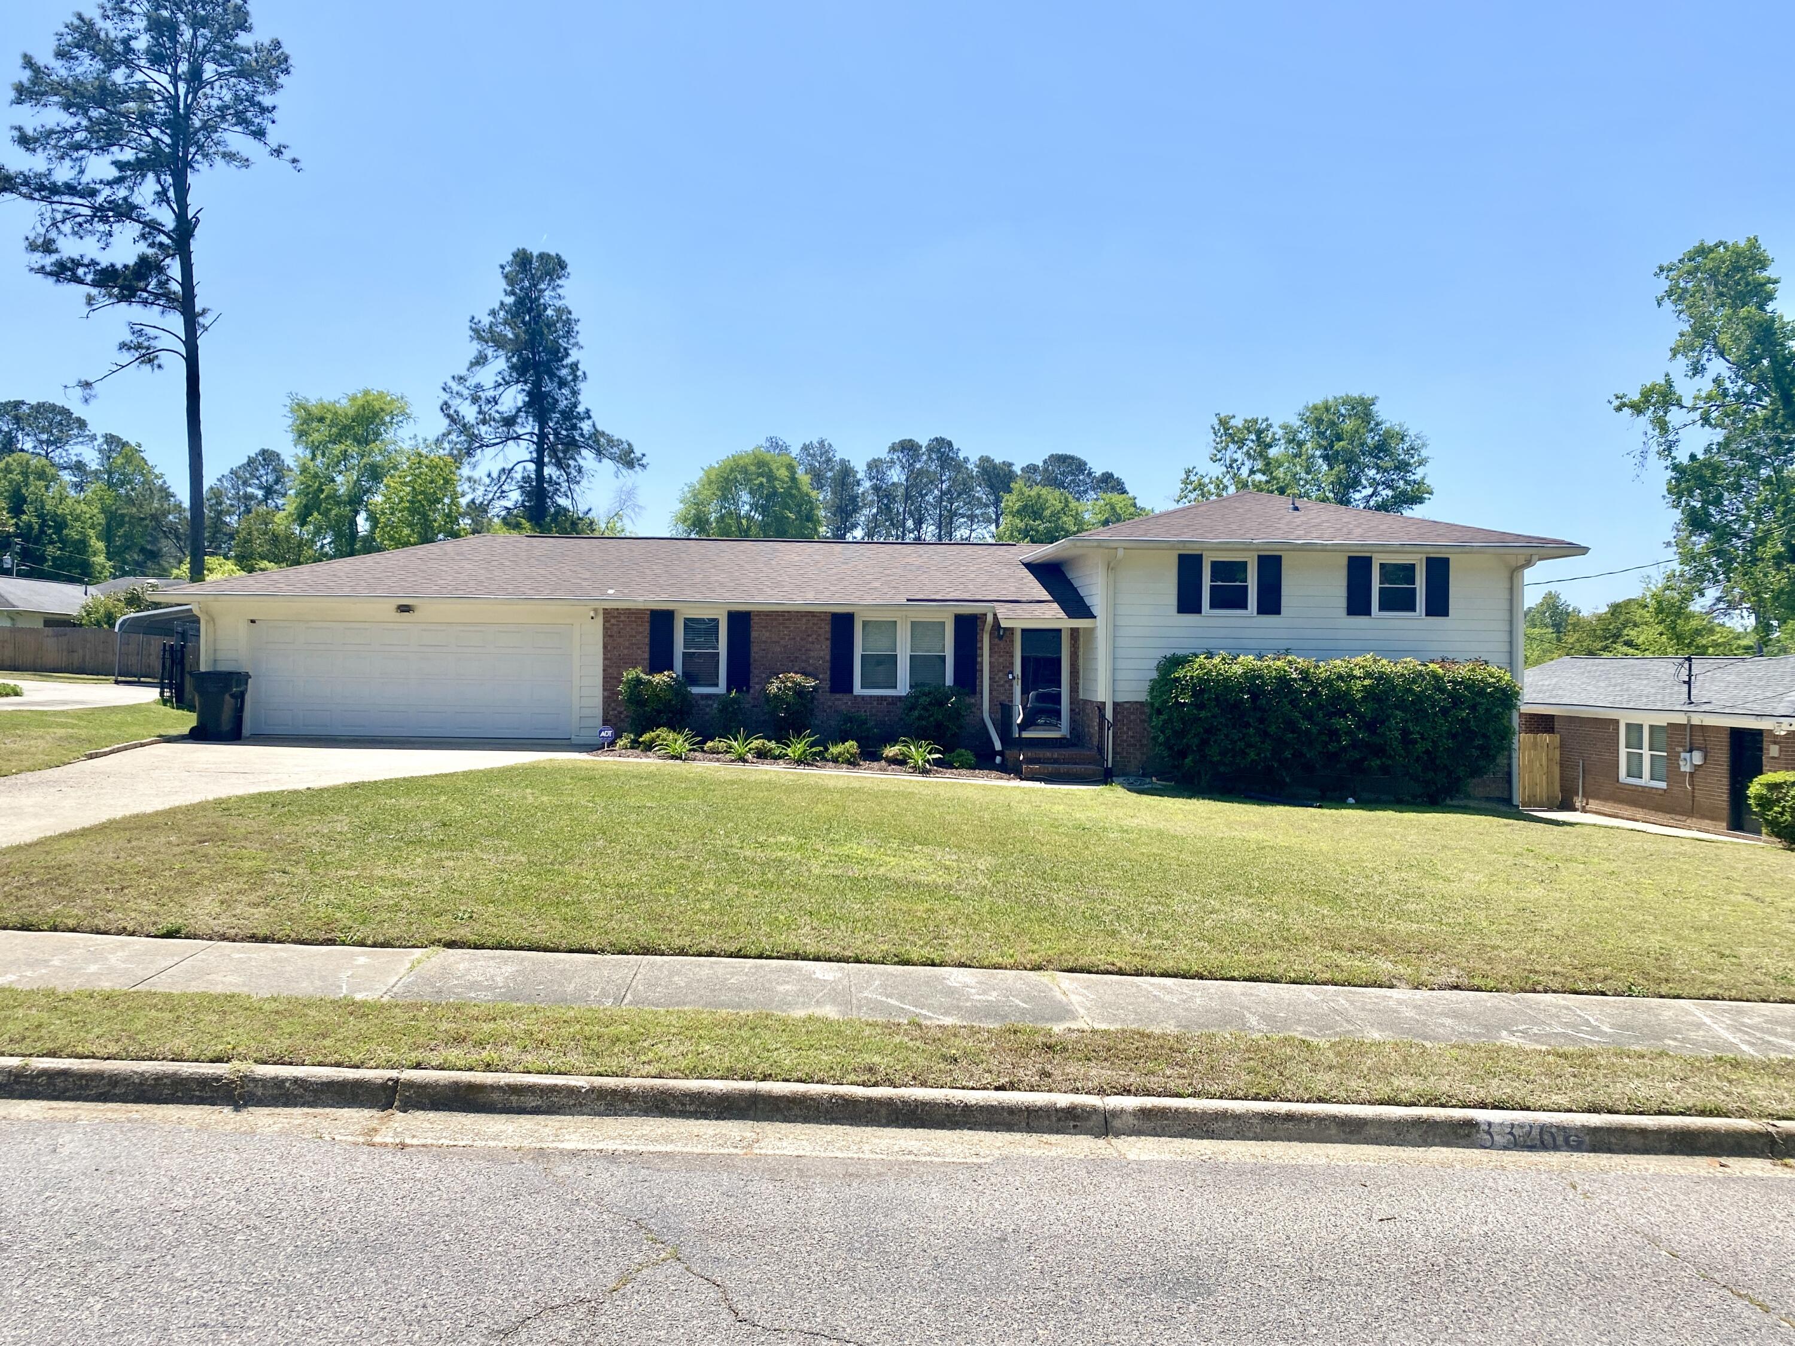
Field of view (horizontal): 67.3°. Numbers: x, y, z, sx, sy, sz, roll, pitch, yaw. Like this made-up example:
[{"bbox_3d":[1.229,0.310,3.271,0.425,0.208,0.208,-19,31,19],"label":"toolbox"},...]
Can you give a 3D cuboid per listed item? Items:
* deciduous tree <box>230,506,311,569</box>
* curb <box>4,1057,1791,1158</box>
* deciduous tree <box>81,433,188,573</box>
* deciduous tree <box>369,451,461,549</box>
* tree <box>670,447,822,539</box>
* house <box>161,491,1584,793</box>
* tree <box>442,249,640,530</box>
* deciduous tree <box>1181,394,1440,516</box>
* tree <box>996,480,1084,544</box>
[{"bbox_3d":[-25.705,-2.961,55.016,4.000,7.865,4.000,1,0,-3],"label":"deciduous tree"},{"bbox_3d":[0.122,1.878,5.832,7.800,0.150,0.180,3,0,-3],"label":"curb"},{"bbox_3d":[-37.558,-5.545,66.025,6.000,12.459,6.000,1,0,-3],"label":"deciduous tree"},{"bbox_3d":[-17.154,-3.431,48.018,3.800,9.066,3.800,1,0,-3],"label":"deciduous tree"},{"bbox_3d":[-6.613,-4.098,58.022,6.516,11.171,6.516,1,0,-3],"label":"tree"},{"bbox_3d":[-0.952,-0.808,26.773,23.689,5.516,11.032,1,0,-3],"label":"house"},{"bbox_3d":[-14.110,-7.729,53.036,7.773,17.895,7.773,1,0,-3],"label":"tree"},{"bbox_3d":[13.551,-3.505,45.023,8.472,11.574,8.000,1,0,-3],"label":"deciduous tree"},{"bbox_3d":[5.854,-3.132,56.020,4.400,9.755,4.400,1,0,-3],"label":"tree"}]

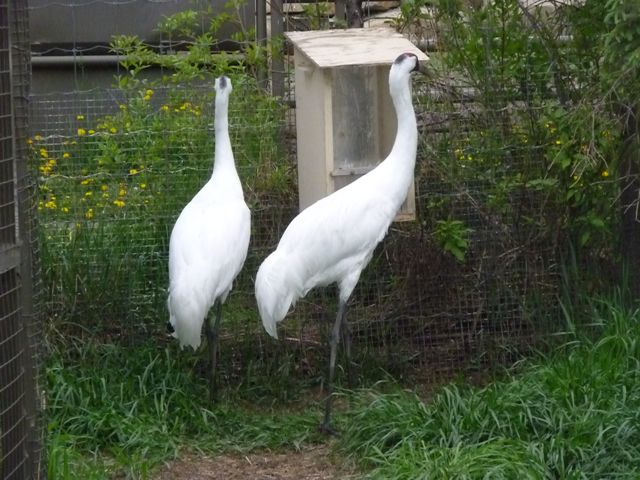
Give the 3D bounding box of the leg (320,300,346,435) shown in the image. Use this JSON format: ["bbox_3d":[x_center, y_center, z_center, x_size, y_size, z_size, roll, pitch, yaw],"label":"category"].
[{"bbox_3d":[0.046,0.435,8.772,0.102,0.459,0.071,-7,10,-40],"label":"leg"}]

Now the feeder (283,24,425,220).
[{"bbox_3d":[0.136,-0.417,9.323,0.418,0.668,0.357,-4,8,-21],"label":"feeder"}]

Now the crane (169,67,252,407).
[{"bbox_3d":[-0.391,0.005,9.060,0.275,1.204,0.673,1,8,12],"label":"crane"}]

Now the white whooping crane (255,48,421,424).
[{"bbox_3d":[0.073,0.006,8.752,0.755,1.295,0.306,-7,10,-40],"label":"white whooping crane"}]

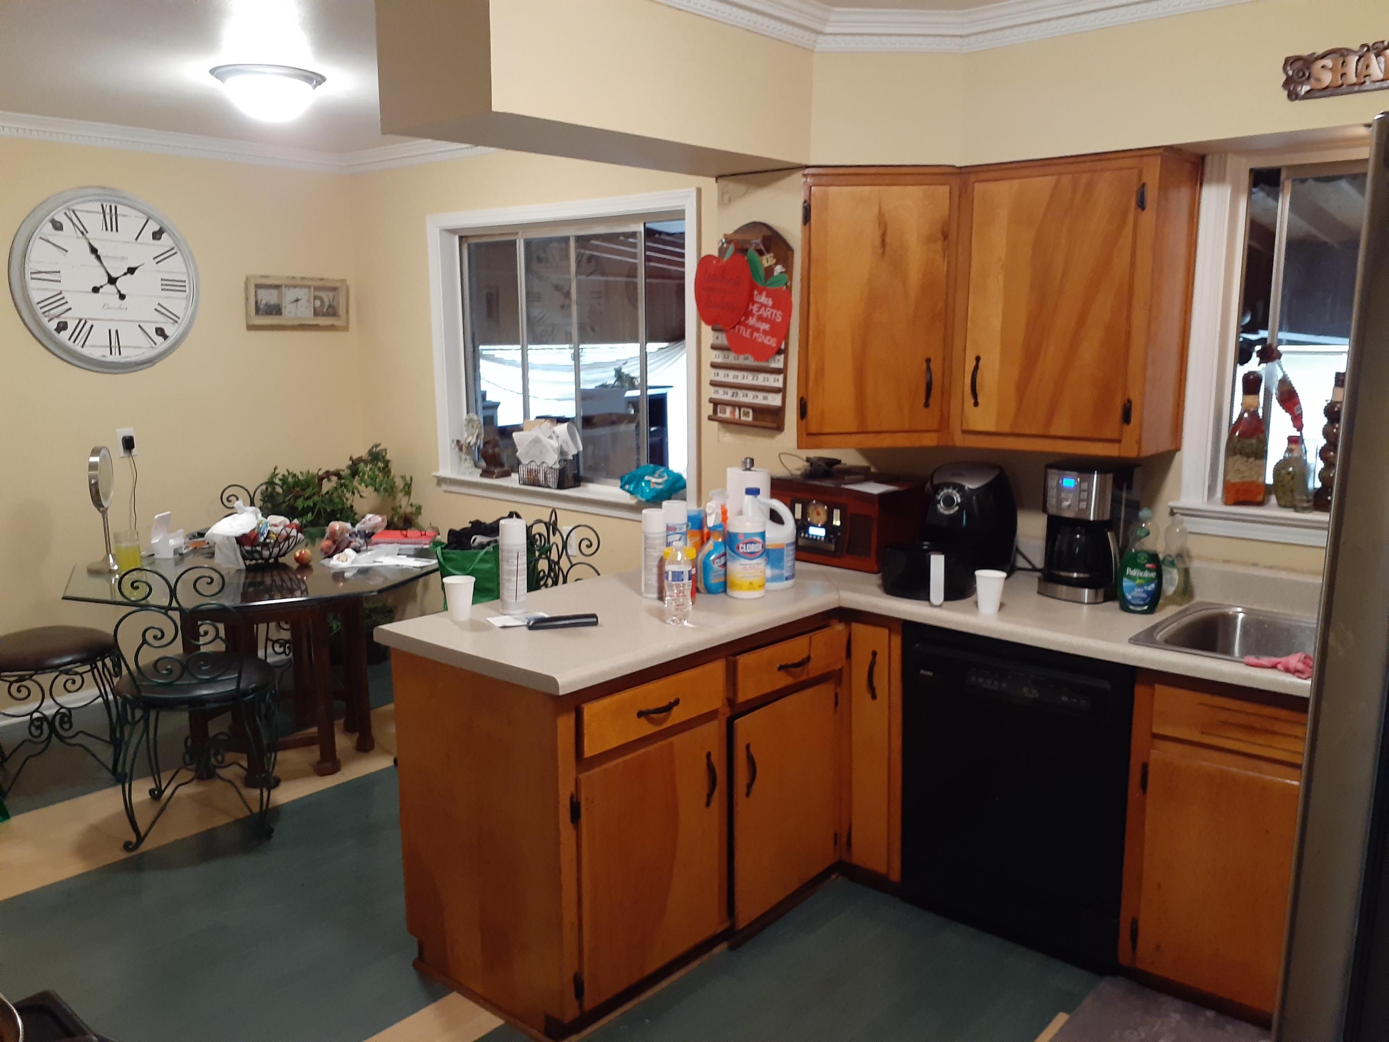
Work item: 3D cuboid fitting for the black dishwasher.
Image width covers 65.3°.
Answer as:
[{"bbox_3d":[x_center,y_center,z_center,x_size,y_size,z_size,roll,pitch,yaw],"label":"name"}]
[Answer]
[{"bbox_3d":[0.995,0.672,3.002,0.610,0.850,0.610,9,14,41],"label":"black dishwasher"}]

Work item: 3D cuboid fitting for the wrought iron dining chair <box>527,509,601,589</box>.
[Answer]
[{"bbox_3d":[-0.559,0.447,4.073,0.470,0.920,0.440,-6,12,-28],"label":"wrought iron dining chair"}]

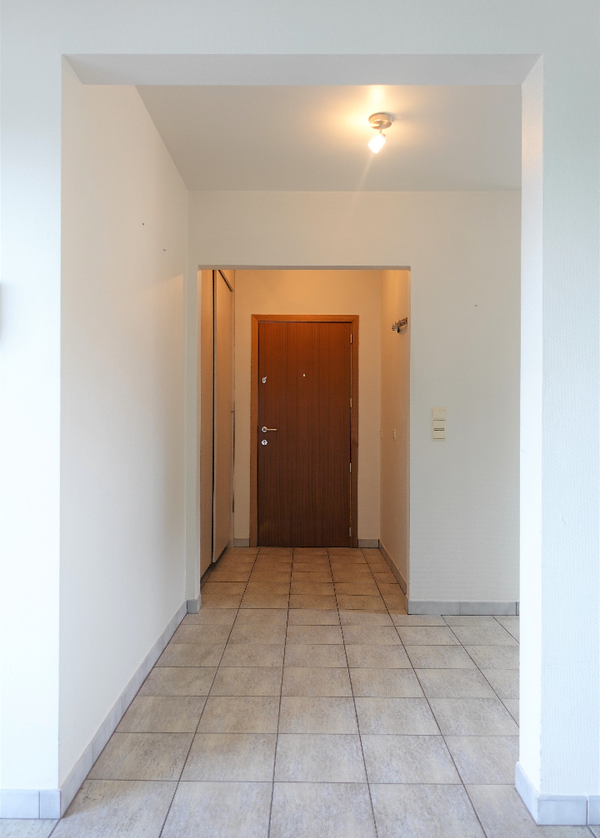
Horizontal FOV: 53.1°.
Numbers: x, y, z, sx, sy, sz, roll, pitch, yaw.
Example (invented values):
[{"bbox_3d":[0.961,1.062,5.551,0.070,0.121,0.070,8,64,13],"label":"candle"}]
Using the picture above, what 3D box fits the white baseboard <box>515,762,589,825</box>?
[{"bbox_3d":[0.753,1.124,1.804,0.145,0.080,0.176,0,0,0],"label":"white baseboard"}]

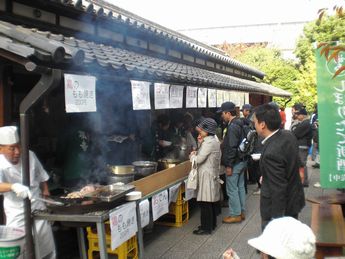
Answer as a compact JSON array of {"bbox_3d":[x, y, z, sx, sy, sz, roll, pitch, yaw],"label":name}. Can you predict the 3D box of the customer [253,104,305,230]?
[{"bbox_3d":[0.904,0.626,3.200,0.380,1.680,0.500,1,4,37],"label":"customer"}]

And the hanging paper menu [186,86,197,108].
[{"bbox_3d":[0.291,-0.475,5.625,0.020,0.310,0.440,0,3,24],"label":"hanging paper menu"}]

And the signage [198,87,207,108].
[{"bbox_3d":[0.486,-0.502,6.060,0.020,0.310,0.430,0,3,24],"label":"signage"}]

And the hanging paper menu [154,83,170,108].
[{"bbox_3d":[-0.124,-0.409,4.700,0.020,0.310,0.440,0,3,24],"label":"hanging paper menu"}]

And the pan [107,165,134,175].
[{"bbox_3d":[-0.646,0.507,4.800,0.310,0.130,0.320,-2,3,0],"label":"pan"}]

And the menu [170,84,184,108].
[{"bbox_3d":[0.065,-0.439,5.121,0.020,0.310,0.440,0,3,24],"label":"menu"}]

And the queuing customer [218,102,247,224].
[{"bbox_3d":[0.875,0.470,5.616,0.420,1.740,0.500,-1,3,16],"label":"queuing customer"}]

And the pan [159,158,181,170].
[{"bbox_3d":[-0.048,0.562,6.000,0.340,0.180,0.340,-2,3,0],"label":"pan"}]

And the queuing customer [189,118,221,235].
[{"bbox_3d":[0.442,0.608,5.148,0.420,1.540,0.460,-1,3,16],"label":"queuing customer"}]

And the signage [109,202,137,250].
[{"bbox_3d":[-0.461,0.912,3.600,0.020,0.320,0.470,0,3,24],"label":"signage"}]

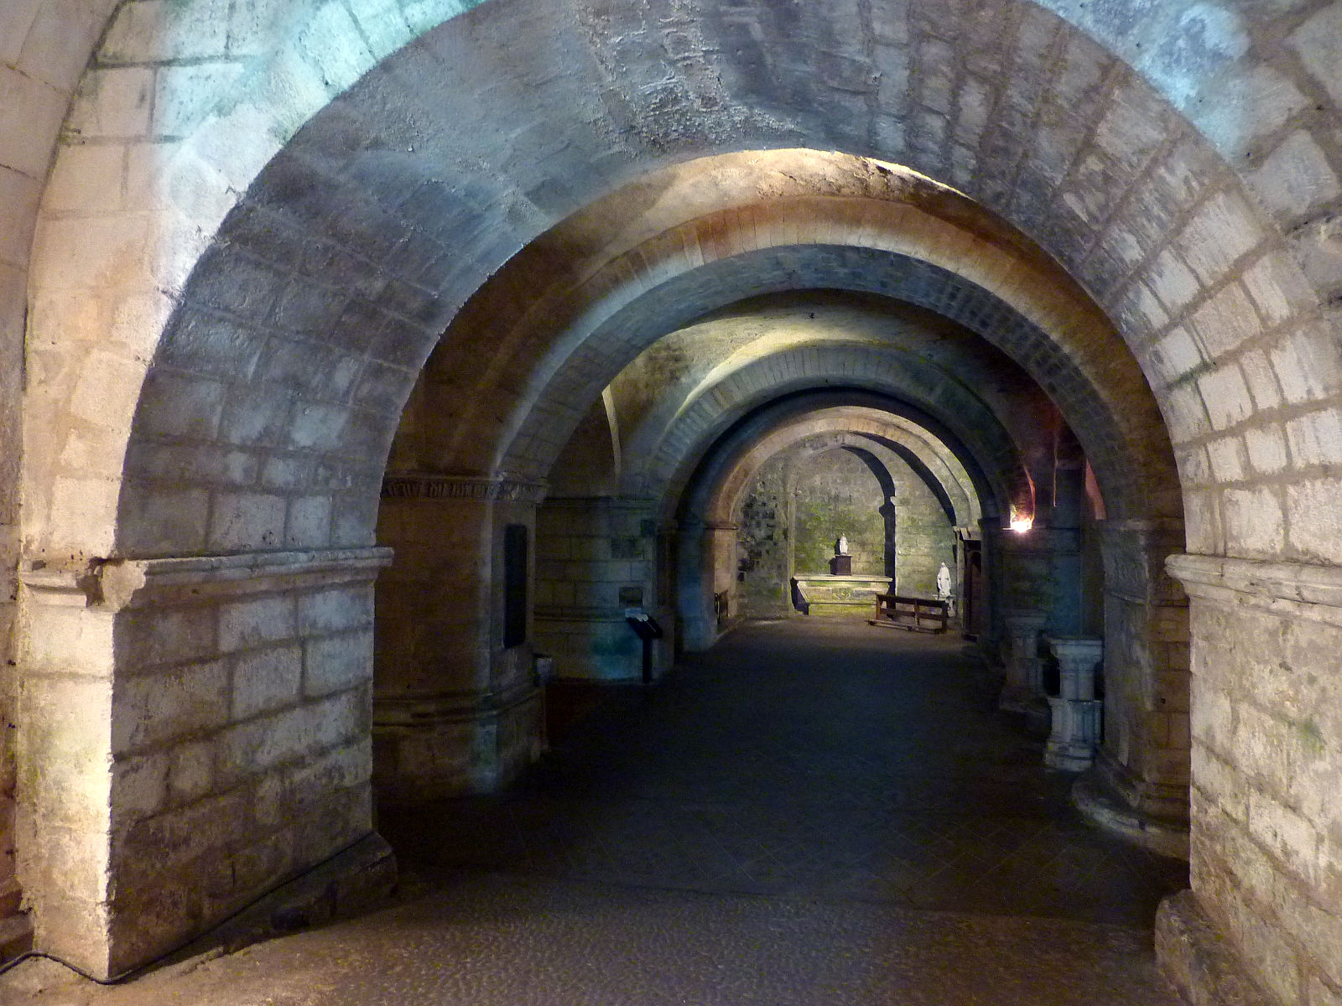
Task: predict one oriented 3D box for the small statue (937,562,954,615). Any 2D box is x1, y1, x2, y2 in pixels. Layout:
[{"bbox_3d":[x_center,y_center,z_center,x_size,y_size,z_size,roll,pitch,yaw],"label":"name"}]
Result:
[{"bbox_3d":[7.031,2.208,24.844,0.420,1.380,0.380,0,-1,15],"label":"small statue"}]

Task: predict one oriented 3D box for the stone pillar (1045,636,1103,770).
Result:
[{"bbox_3d":[3.988,1.962,9.538,0.500,1.220,0.480,0,-1,13],"label":"stone pillar"}]

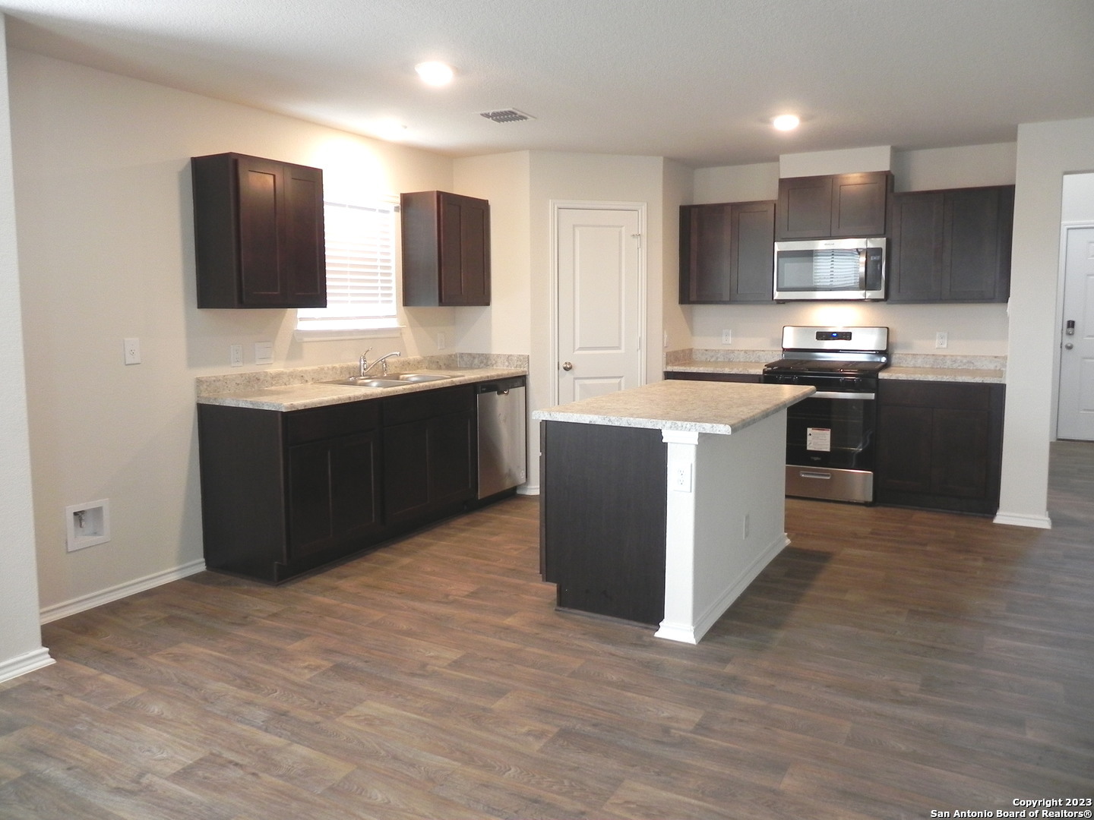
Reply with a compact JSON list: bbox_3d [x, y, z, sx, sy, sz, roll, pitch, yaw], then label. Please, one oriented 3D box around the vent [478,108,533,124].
[{"bbox_3d":[-0.235,-1.662,4.678,0.258,0.018,0.288,4,8,29],"label":"vent"}]

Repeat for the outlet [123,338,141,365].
[{"bbox_3d":[-1.956,-0.274,3.881,0.010,0.120,0.074,4,8,29],"label":"outlet"}]

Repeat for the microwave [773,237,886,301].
[{"bbox_3d":[2.047,-0.997,5.887,0.755,0.423,0.399,4,8,29],"label":"microwave"}]

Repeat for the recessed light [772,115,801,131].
[{"bbox_3d":[1.402,-1.683,4.817,0.175,0.040,0.175,4,8,29],"label":"recessed light"}]

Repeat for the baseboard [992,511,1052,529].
[{"bbox_3d":[2.950,0.679,5.100,0.312,0.080,0.025,4,8,29],"label":"baseboard"}]

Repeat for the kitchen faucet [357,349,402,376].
[{"bbox_3d":[-1.061,-0.299,5.183,0.270,0.190,0.075,1,7,11],"label":"kitchen faucet"}]

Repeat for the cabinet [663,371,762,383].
[{"bbox_3d":[1.343,0.131,6.307,0.730,0.876,0.624,4,8,29],"label":"cabinet"}]

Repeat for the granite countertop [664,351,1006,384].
[{"bbox_3d":[2.030,-0.335,5.947,2.272,0.141,0.636,4,8,29],"label":"granite countertop"}]

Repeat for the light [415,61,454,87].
[{"bbox_3d":[-0.512,-1.537,3.761,0.175,0.040,0.175,4,8,29],"label":"light"}]

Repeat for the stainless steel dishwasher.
[{"bbox_3d":[-0.548,0.187,5.768,0.605,0.820,0.615,4,8,29],"label":"stainless steel dishwasher"}]

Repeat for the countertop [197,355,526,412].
[{"bbox_3d":[-0.958,-0.204,5.021,0.638,0.138,2.270,4,8,29],"label":"countertop"}]

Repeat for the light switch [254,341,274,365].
[{"bbox_3d":[-1.585,-0.317,4.610,0.016,0.118,0.117,4,8,29],"label":"light switch"}]

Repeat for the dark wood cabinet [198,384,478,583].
[{"bbox_3d":[-1.125,0.328,4.901,0.610,0.874,1.679,4,8,29],"label":"dark wood cabinet"}]

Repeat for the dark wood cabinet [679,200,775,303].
[{"bbox_3d":[1.409,-1.176,6.264,0.723,0.746,0.339,4,8,29],"label":"dark wood cabinet"}]

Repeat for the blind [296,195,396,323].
[{"bbox_3d":[-1.260,-0.949,5.199,0.050,0.820,0.925,4,8,29],"label":"blind"}]

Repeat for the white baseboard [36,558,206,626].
[{"bbox_3d":[-2.047,0.864,3.914,0.015,0.072,1.030,4,8,29],"label":"white baseboard"}]

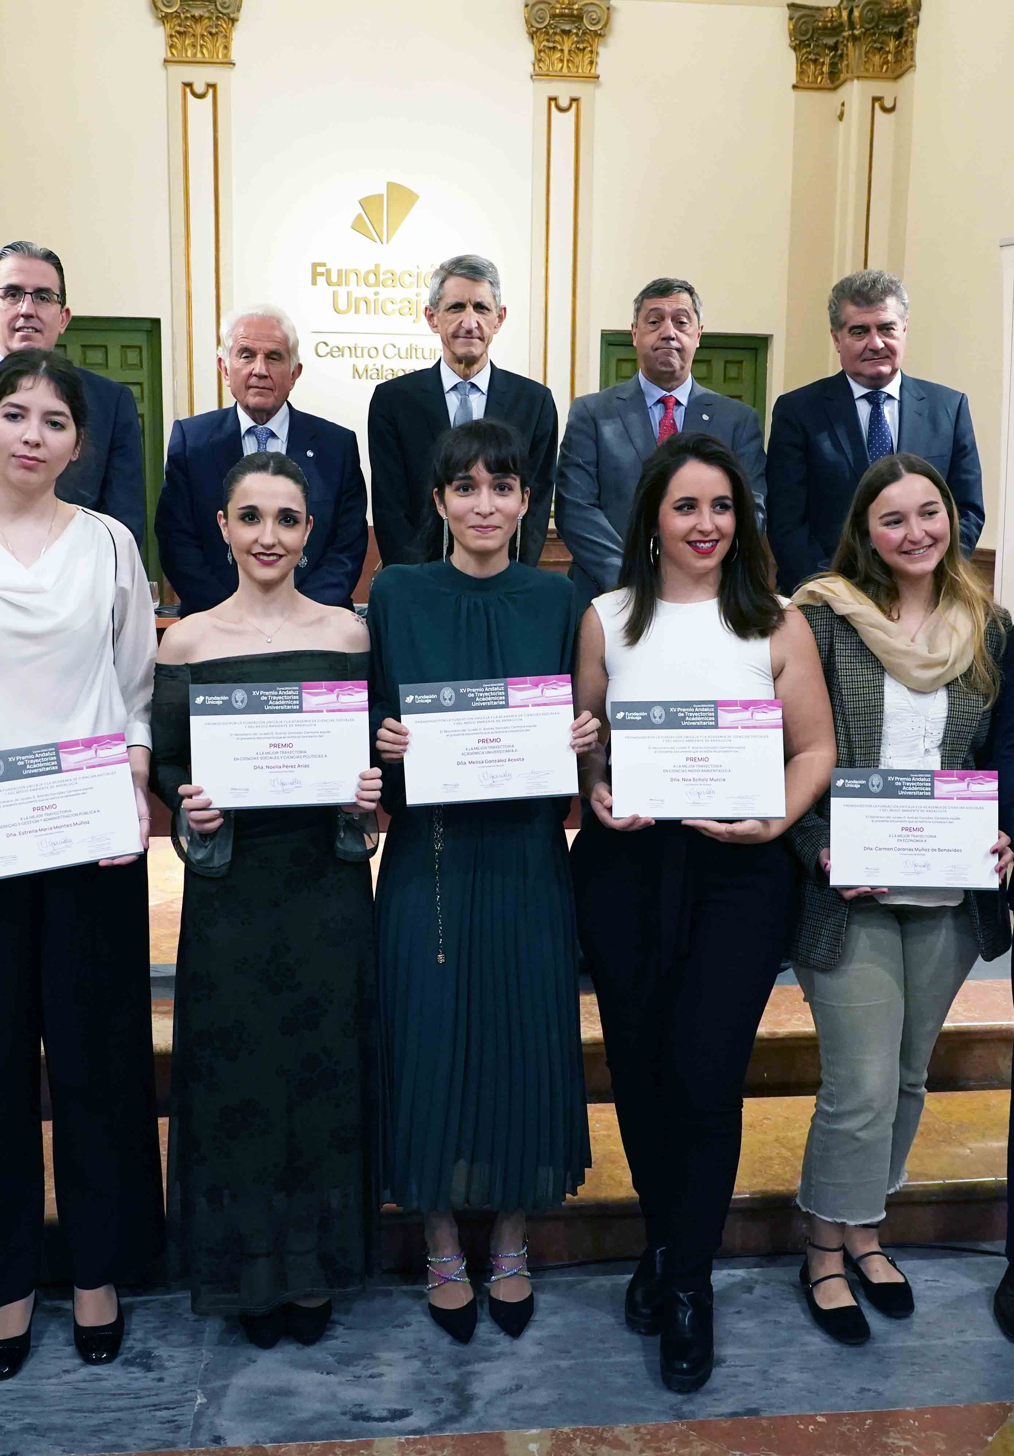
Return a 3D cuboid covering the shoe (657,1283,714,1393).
[{"bbox_3d":[0.328,1.085,2.703,0.098,0.155,0.270,1,8,4],"label":"shoe"}]

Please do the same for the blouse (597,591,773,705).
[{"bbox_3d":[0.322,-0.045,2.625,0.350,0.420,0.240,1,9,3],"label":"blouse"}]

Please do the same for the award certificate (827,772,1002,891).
[{"bbox_3d":[0.715,0.178,2.556,0.297,0.212,0.010,1,-3,5],"label":"award certificate"}]

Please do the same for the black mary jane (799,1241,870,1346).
[{"bbox_3d":[0.633,1.083,2.842,0.090,0.112,0.240,-1,9,-11],"label":"black mary jane"}]

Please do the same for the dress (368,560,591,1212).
[{"bbox_3d":[-0.050,0.317,2.673,0.420,1.240,0.360,1,9,0],"label":"dress"}]

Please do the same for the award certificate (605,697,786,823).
[{"bbox_3d":[0.333,0.056,2.540,0.297,0.210,0.010,-1,-9,3],"label":"award certificate"}]

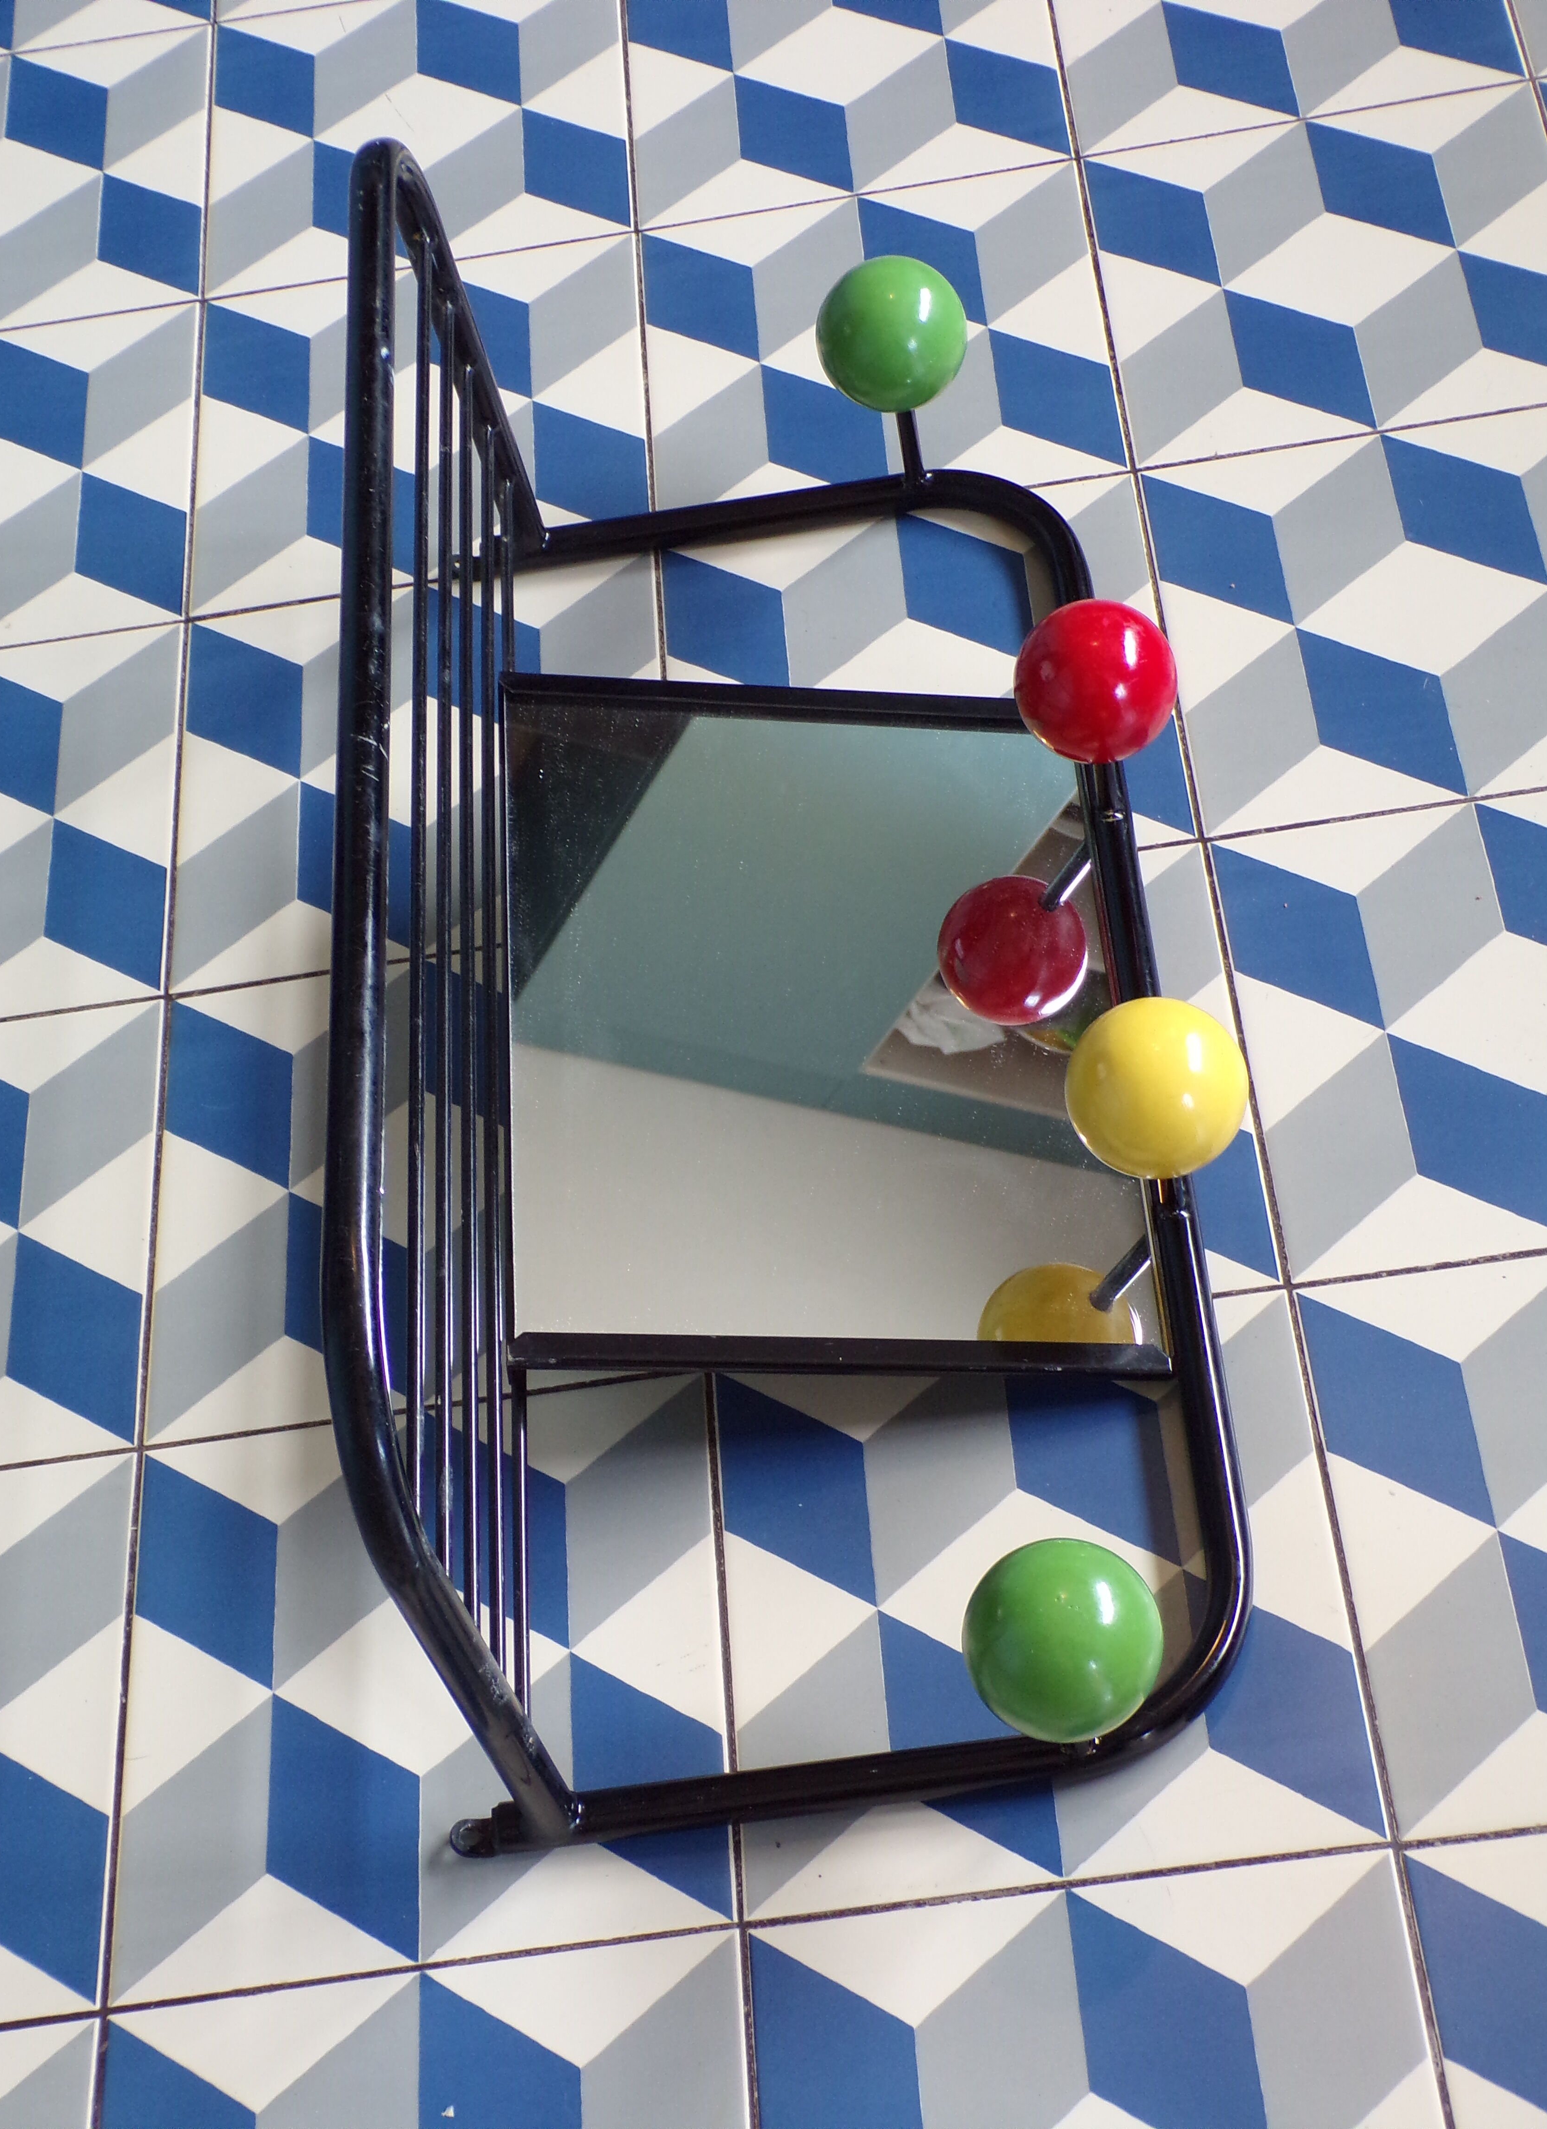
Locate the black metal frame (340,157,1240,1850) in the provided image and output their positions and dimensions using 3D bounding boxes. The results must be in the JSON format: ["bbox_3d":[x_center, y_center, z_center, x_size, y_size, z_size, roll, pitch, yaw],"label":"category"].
[{"bbox_3d":[0.002,-0.070,1.006,0.288,0.251,0.606,-8,56,5],"label":"black metal frame"}]

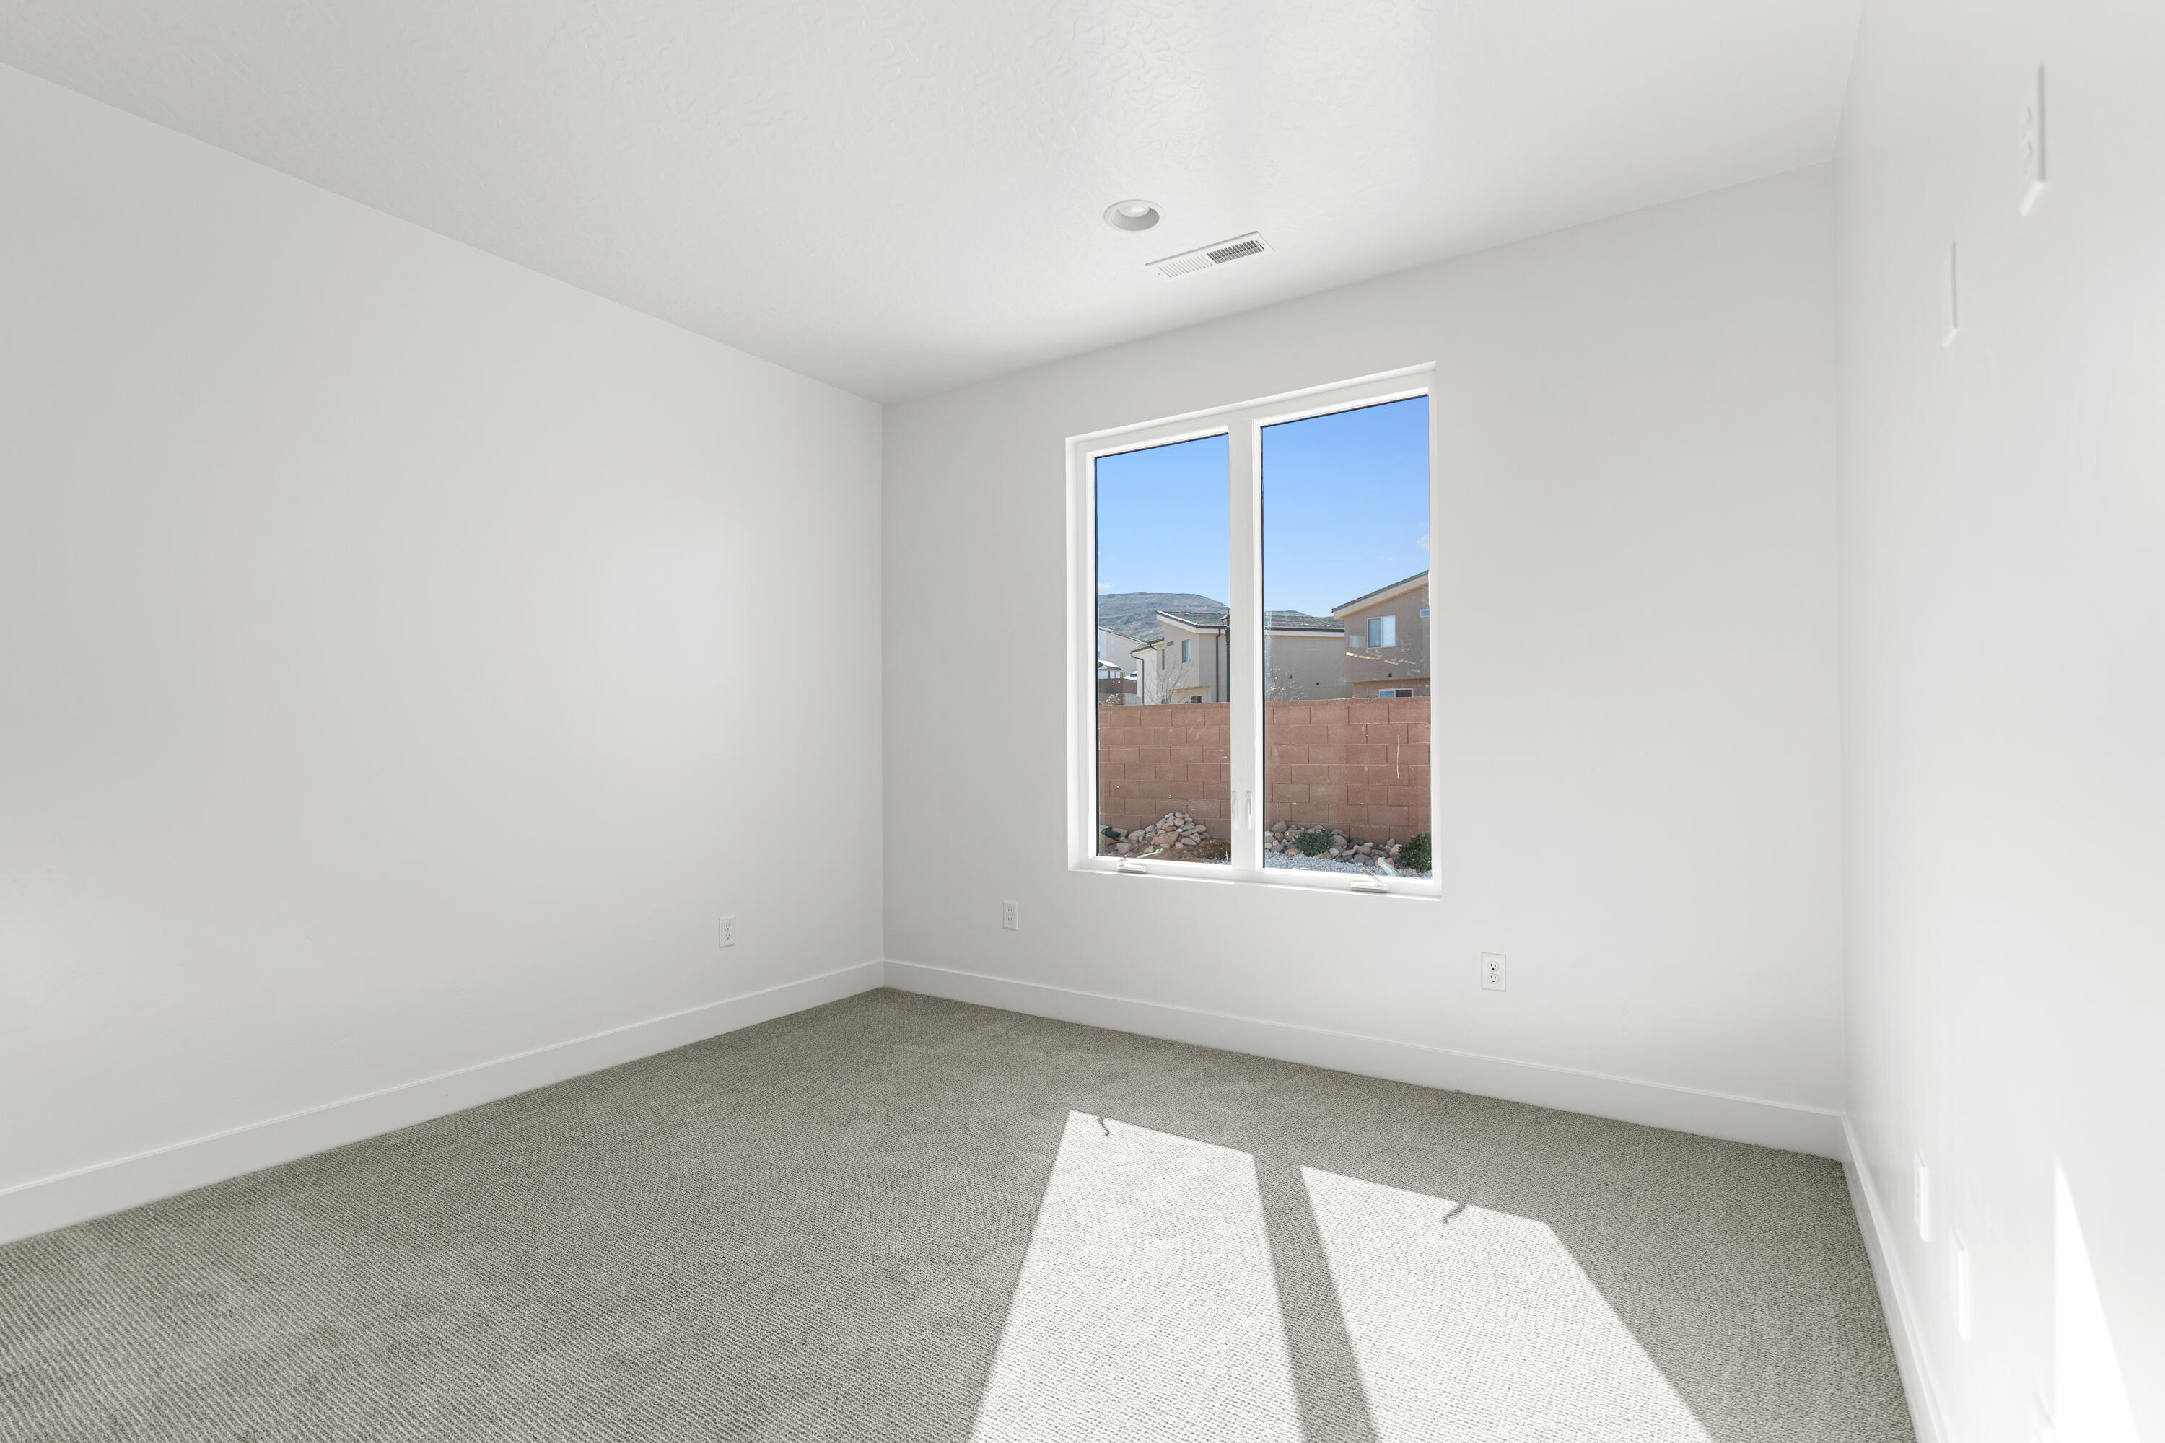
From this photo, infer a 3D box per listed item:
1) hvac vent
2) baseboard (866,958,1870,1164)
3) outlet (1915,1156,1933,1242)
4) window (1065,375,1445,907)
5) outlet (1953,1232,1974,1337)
[{"bbox_3d":[0.412,-1.493,3.122,0.393,0.016,0.157,-1,-1,33],"label":"hvac vent"},{"bbox_3d":[0.546,1.142,3.515,3.540,0.128,0.017,-1,-1,33],"label":"baseboard"},{"bbox_3d":[1.367,0.772,1.569,0.008,0.117,0.071,-1,-1,33],"label":"outlet"},{"bbox_3d":[0.593,-0.286,3.600,1.465,1.760,0.085,-1,-1,33],"label":"window"},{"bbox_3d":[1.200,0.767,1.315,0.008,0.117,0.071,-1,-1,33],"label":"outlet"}]

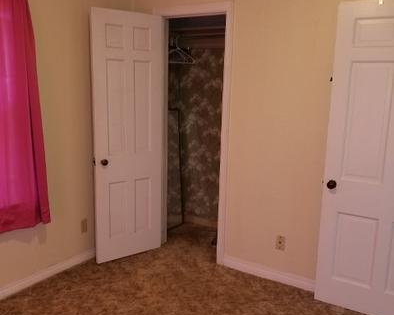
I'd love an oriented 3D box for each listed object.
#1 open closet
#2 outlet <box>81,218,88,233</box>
[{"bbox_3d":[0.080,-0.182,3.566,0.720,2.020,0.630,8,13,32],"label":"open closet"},{"bbox_3d":[-0.927,0.573,3.271,0.015,0.116,0.072,8,13,32],"label":"outlet"}]

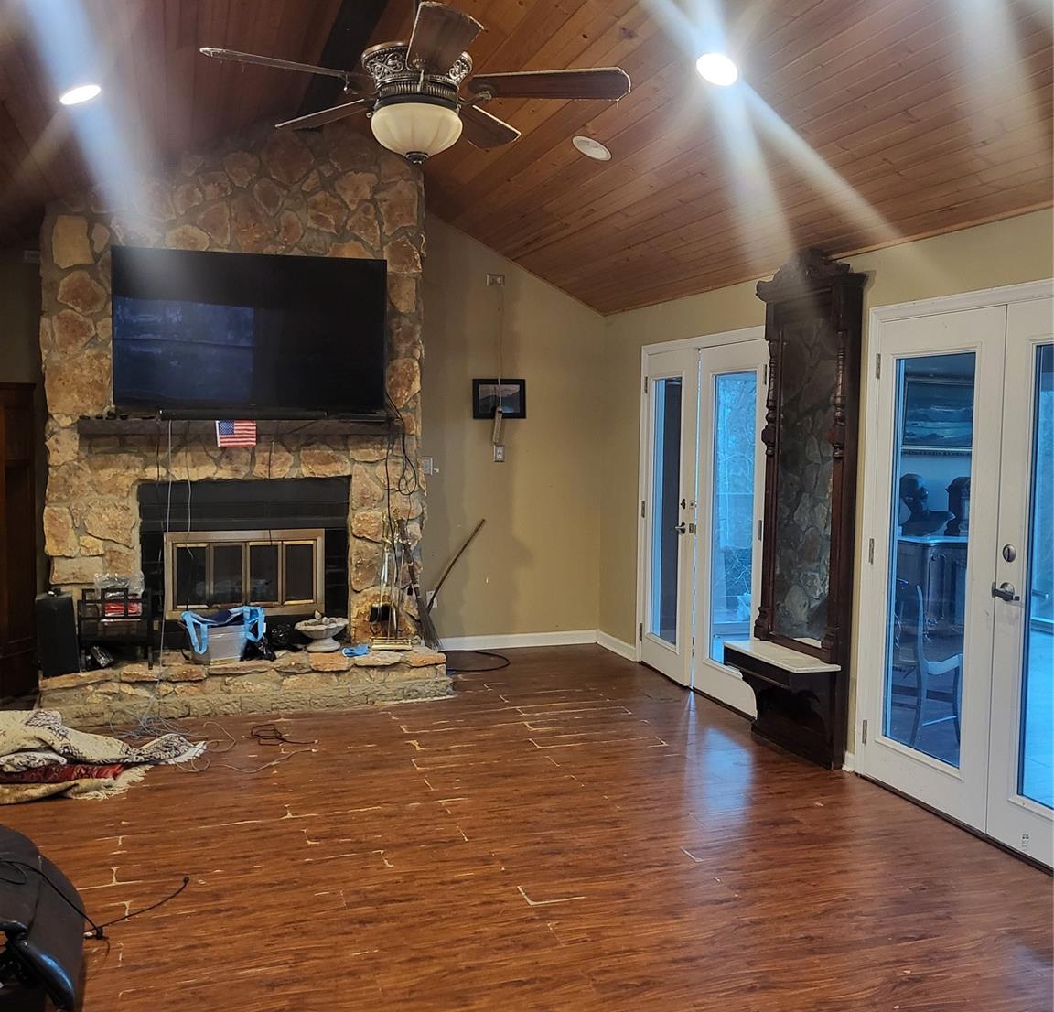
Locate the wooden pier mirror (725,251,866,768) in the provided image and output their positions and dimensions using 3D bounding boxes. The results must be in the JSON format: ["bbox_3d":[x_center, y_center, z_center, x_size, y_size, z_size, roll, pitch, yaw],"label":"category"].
[{"bbox_3d":[1.274,0.012,5.161,0.300,2.430,0.710,-1,5,-19],"label":"wooden pier mirror"}]

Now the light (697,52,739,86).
[{"bbox_3d":[0.696,-1.599,3.868,0.185,0.040,0.185,26,-4,-19],"label":"light"}]

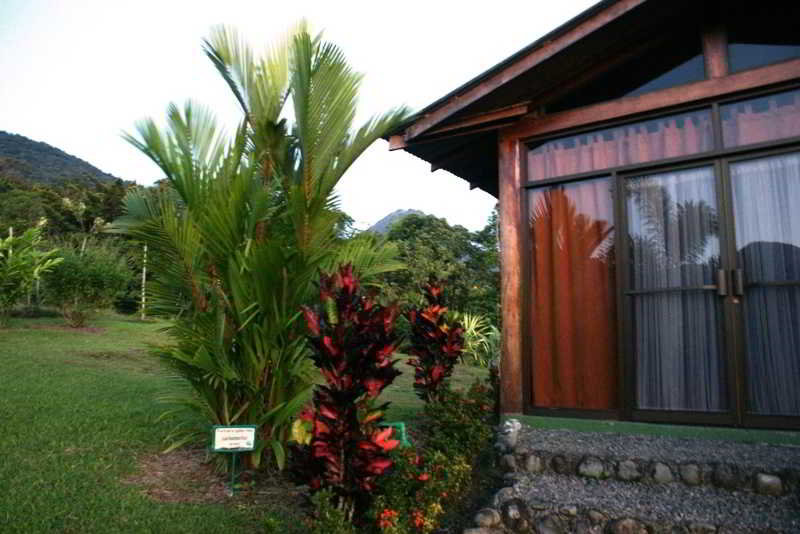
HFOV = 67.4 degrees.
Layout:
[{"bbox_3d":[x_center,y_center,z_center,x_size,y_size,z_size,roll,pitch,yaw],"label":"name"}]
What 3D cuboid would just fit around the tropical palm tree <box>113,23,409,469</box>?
[{"bbox_3d":[-0.920,-0.229,4.225,2.022,3.174,1.920,2,-9,-13],"label":"tropical palm tree"}]

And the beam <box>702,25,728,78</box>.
[{"bbox_3d":[2.632,-1.798,5.003,0.170,0.477,0.170,-5,-10,33],"label":"beam"}]

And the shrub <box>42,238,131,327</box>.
[{"bbox_3d":[-6.507,0.317,12.512,1.623,1.837,1.623,5,-9,-27],"label":"shrub"}]

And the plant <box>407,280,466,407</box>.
[{"bbox_3d":[0.325,0.692,5.501,0.531,1.182,0.531,0,-8,3],"label":"plant"}]

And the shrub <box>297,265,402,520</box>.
[{"bbox_3d":[-0.270,0.664,3.303,0.570,1.371,0.570,1,-8,-4],"label":"shrub"}]

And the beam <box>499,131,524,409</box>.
[{"bbox_3d":[1.063,0.039,5.747,0.175,2.682,0.175,-5,-10,33],"label":"beam"}]

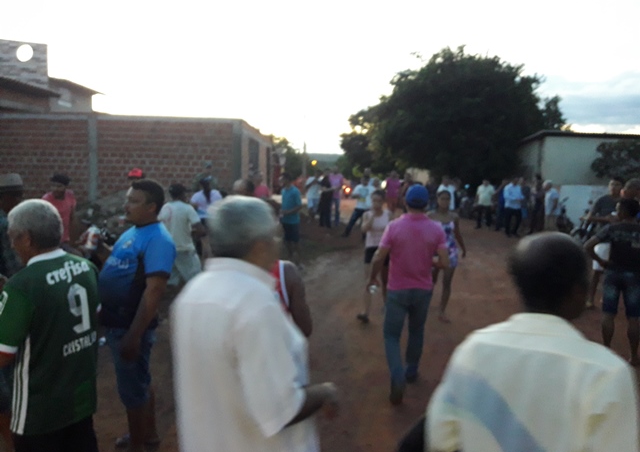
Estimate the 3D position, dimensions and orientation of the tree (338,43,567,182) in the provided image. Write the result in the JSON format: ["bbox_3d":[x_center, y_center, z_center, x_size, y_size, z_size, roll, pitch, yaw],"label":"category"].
[{"bbox_3d":[5.716,-4.192,22.000,9.400,7.200,8.400,2,7,18],"label":"tree"}]

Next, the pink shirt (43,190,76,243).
[{"bbox_3d":[-3.271,-0.119,6.500,0.450,0.660,0.270,-2,7,-18],"label":"pink shirt"}]

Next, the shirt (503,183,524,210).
[{"bbox_3d":[5.195,-0.792,13.900,0.530,0.720,0.310,-2,7,-20],"label":"shirt"}]

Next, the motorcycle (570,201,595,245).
[{"bbox_3d":[5.121,0.198,9.800,1.880,1.120,0.720,-5,8,-41],"label":"motorcycle"}]

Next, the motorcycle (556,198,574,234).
[{"bbox_3d":[6.209,-0.163,13.200,0.720,1.100,1.850,5,8,37],"label":"motorcycle"}]

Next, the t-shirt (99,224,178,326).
[{"bbox_3d":[-1.110,0.301,3.150,0.370,0.640,0.500,-4,7,-30],"label":"t-shirt"}]

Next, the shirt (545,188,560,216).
[{"bbox_3d":[5.614,-0.567,12.500,0.300,0.680,0.460,-2,7,-17],"label":"shirt"}]

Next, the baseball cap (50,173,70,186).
[{"bbox_3d":[-3.559,-0.638,7.100,0.190,0.140,0.260,4,9,30],"label":"baseball cap"}]

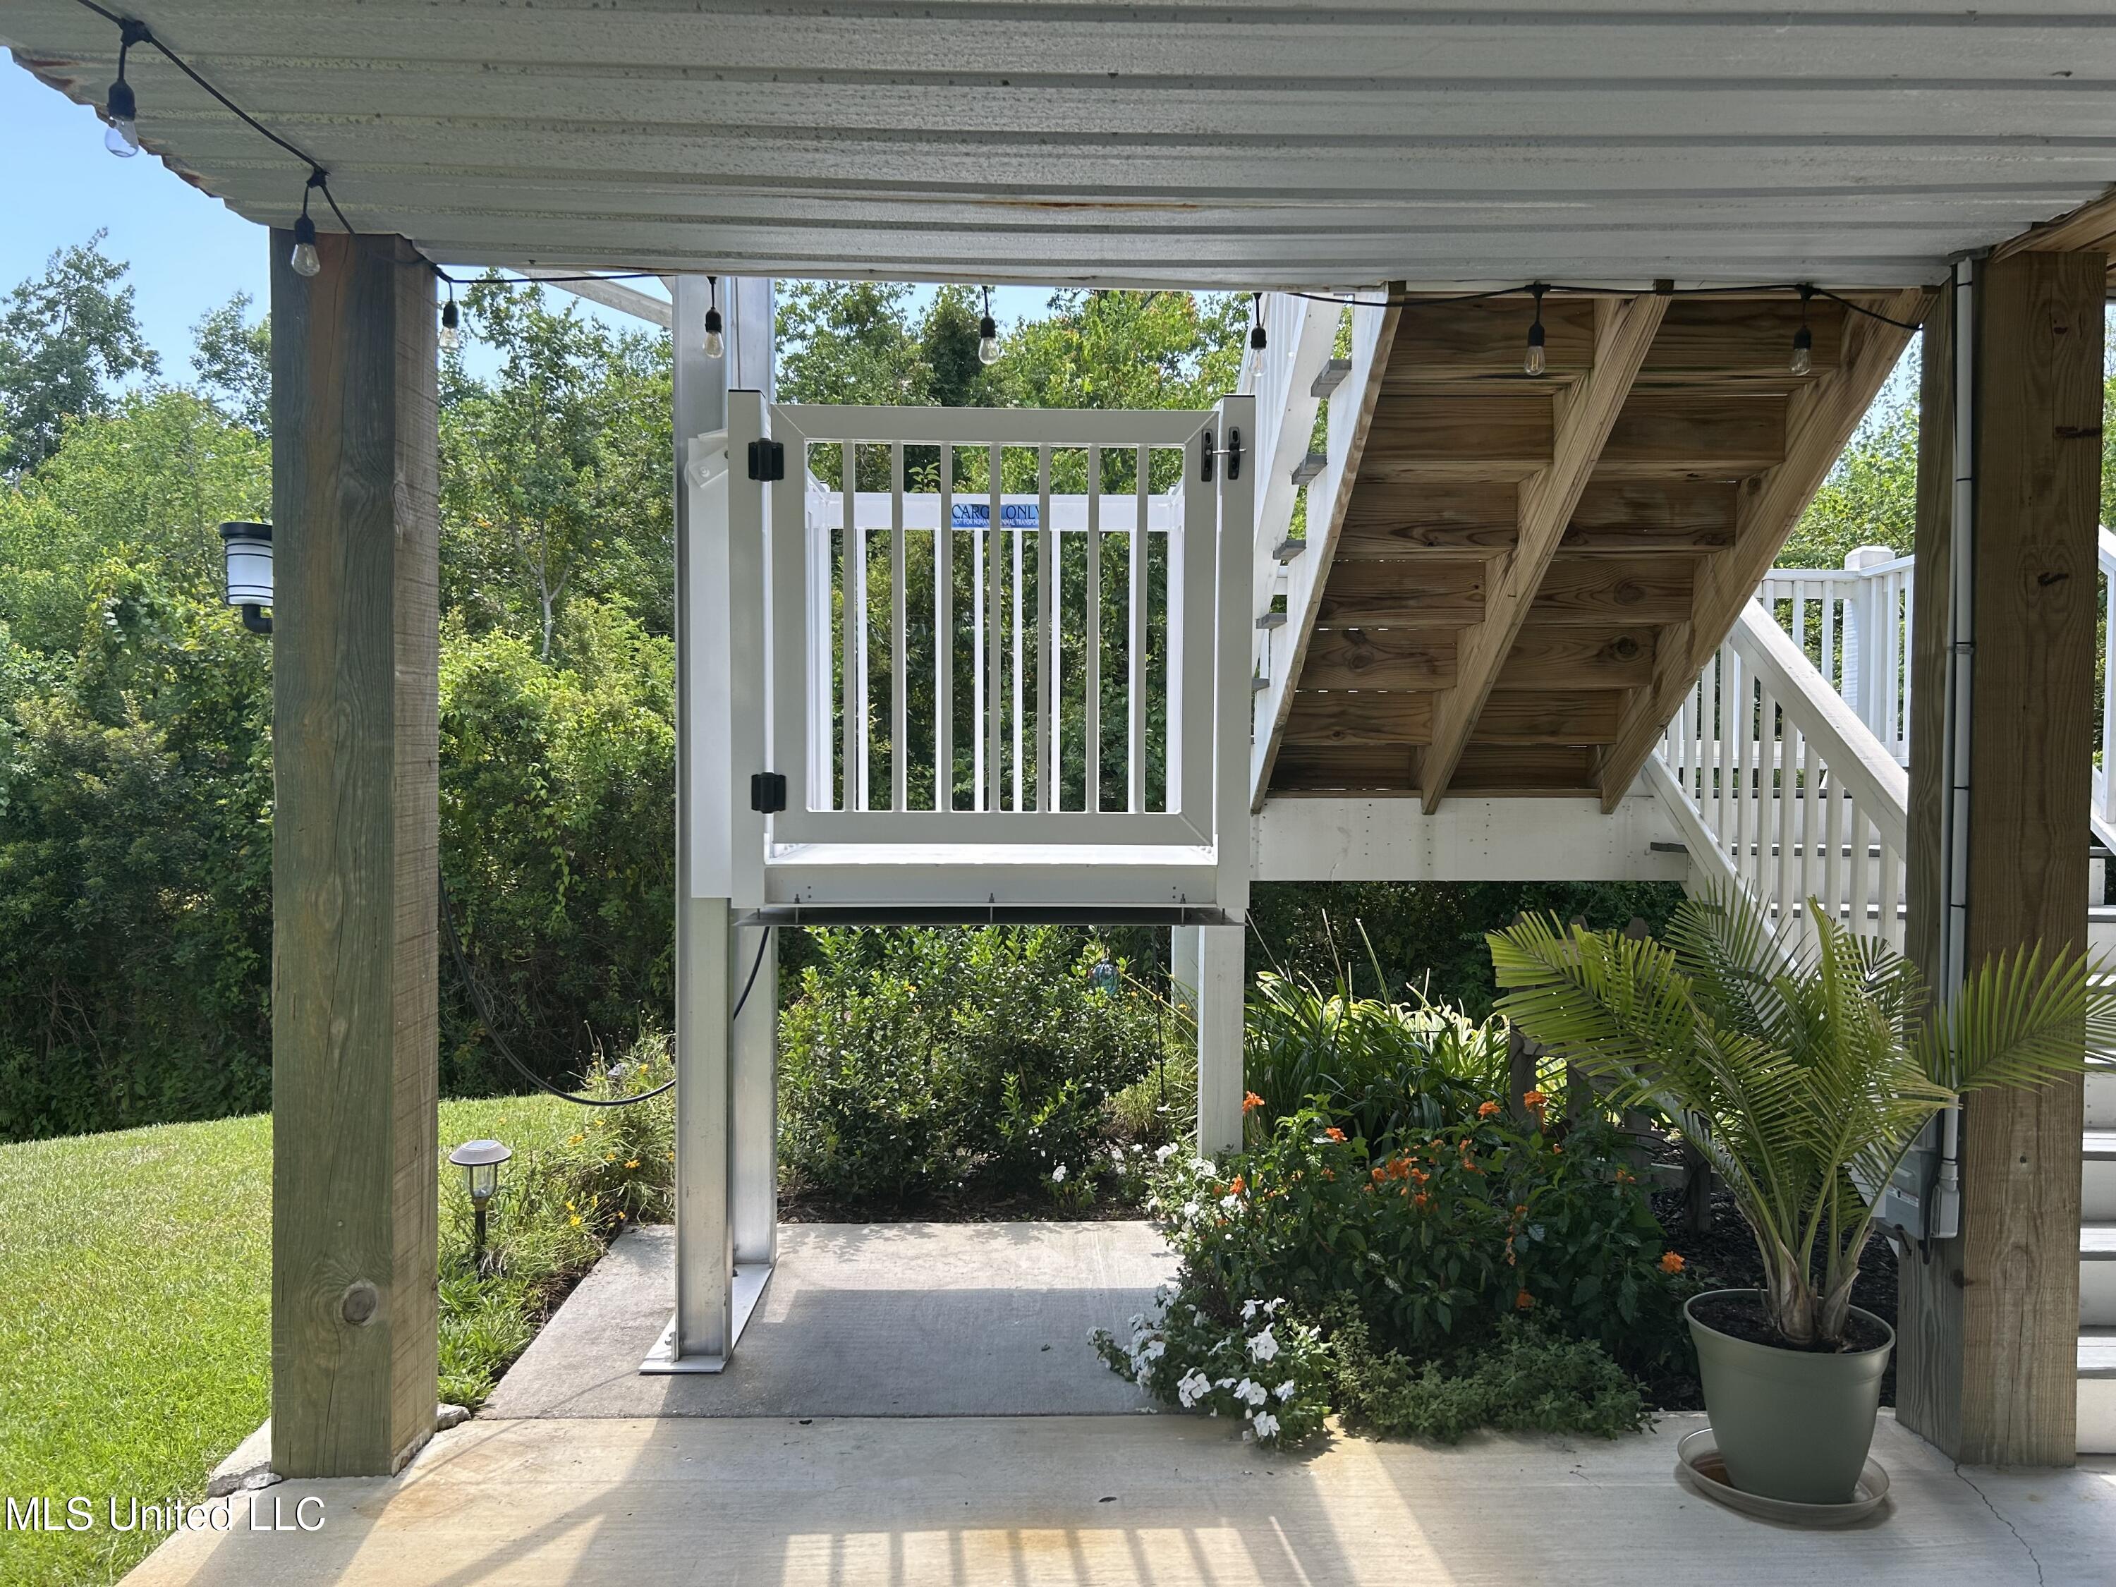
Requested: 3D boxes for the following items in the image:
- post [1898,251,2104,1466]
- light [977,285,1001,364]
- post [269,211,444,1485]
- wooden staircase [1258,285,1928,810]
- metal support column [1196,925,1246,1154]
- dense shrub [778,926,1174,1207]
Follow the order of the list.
[{"bbox_3d":[2.069,0.150,3.505,0.246,2.576,0.246,0,1,-2],"label":"post"},{"bbox_3d":[-0.155,-1.057,3.596,0.048,0.182,0.048,0,1,-2],"label":"light"},{"bbox_3d":[-1.499,0.134,3.400,0.246,2.568,0.246,0,1,-2],"label":"post"},{"bbox_3d":[1.272,-0.574,4.430,1.257,1.319,2.009,0,1,-2],"label":"wooden staircase"},{"bbox_3d":[0.551,0.794,5.338,0.132,1.180,0.137,0,1,-2],"label":"metal support column"},{"bbox_3d":[-0.306,0.879,5.741,1.440,0.980,1.050,0,1,-2],"label":"dense shrub"}]

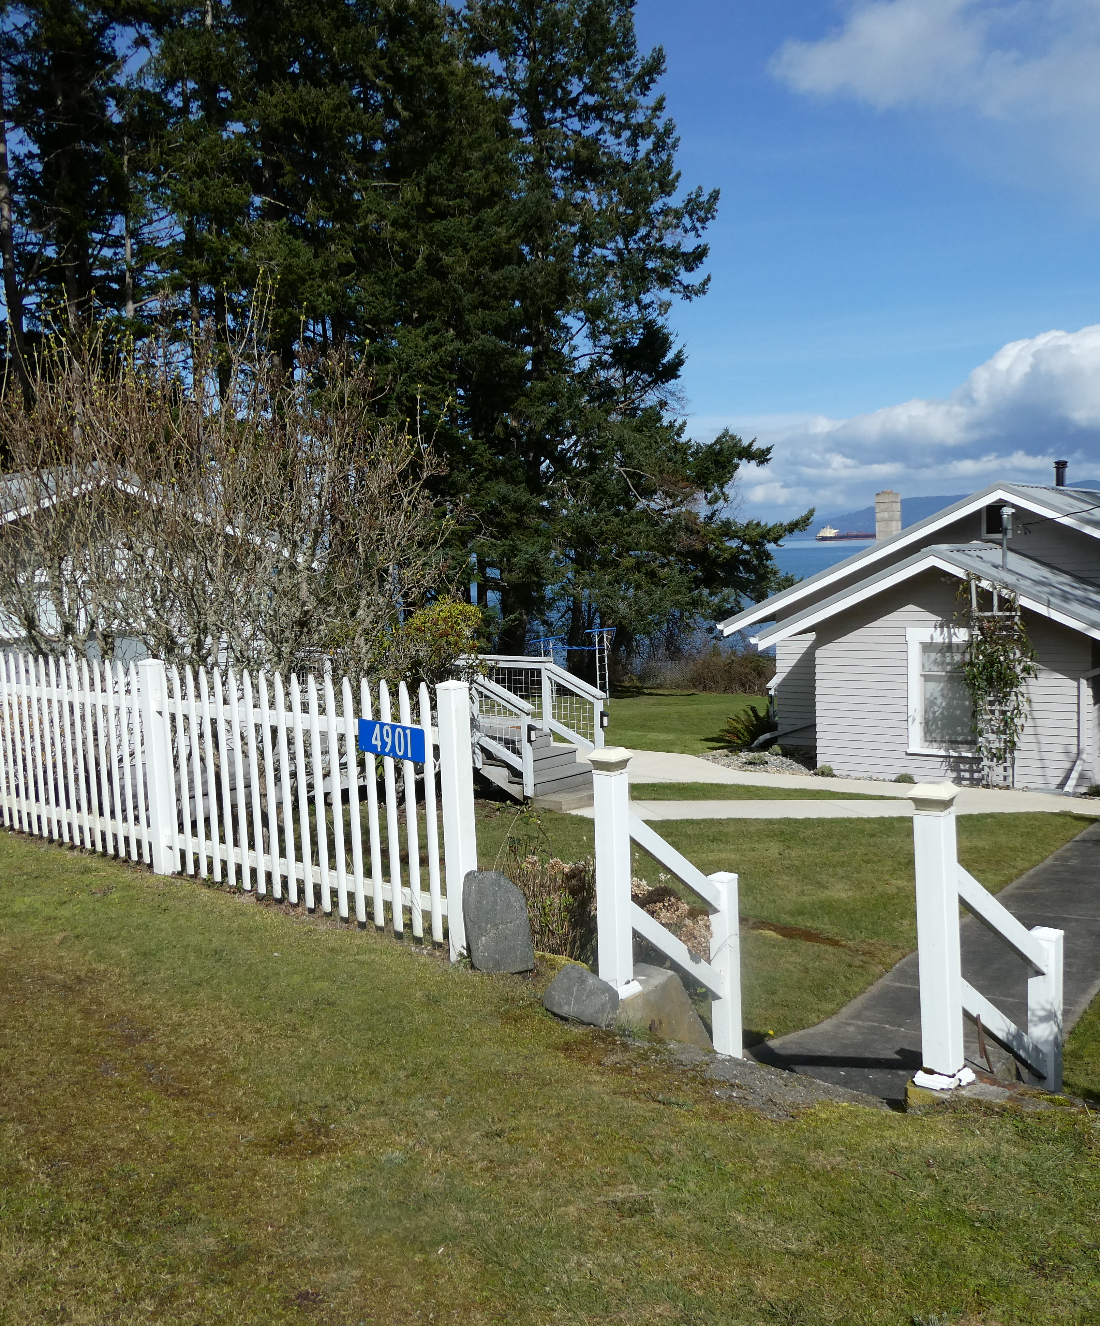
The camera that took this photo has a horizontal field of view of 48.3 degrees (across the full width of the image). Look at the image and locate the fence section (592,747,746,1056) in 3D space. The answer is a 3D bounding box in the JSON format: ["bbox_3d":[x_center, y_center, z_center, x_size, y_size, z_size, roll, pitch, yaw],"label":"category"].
[{"bbox_3d":[0.527,1.071,5.255,0.140,1.538,0.950,3,7,41],"label":"fence section"}]

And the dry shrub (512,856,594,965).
[{"bbox_3d":[0.056,1.216,5.850,0.500,0.580,0.480,-2,6,0],"label":"dry shrub"}]

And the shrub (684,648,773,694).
[{"bbox_3d":[4.814,0.198,32.000,2.700,1.300,1.800,-2,6,0],"label":"shrub"}]

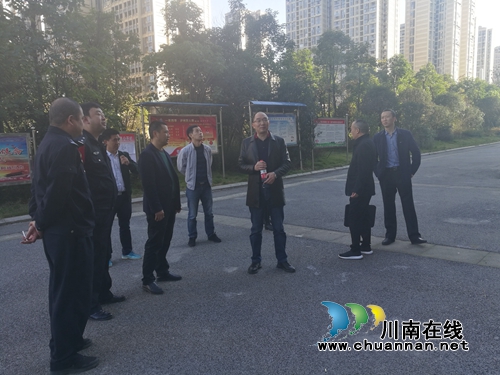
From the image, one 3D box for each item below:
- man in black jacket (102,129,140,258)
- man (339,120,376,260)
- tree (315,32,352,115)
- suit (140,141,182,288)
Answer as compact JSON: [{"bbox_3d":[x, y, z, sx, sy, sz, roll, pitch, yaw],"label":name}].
[{"bbox_3d":[-1.652,0.106,4.887,0.540,1.660,0.380,-7,8,-40],"label":"man in black jacket"},{"bbox_3d":[1.328,0.026,4.802,0.440,1.650,0.500,0,6,14],"label":"man"},{"bbox_3d":[5.501,-6.132,25.559,2.700,8.400,2.700,-2,6,0],"label":"tree"},{"bbox_3d":[-0.907,0.255,3.903,0.340,1.420,0.500,1,7,28],"label":"suit"}]

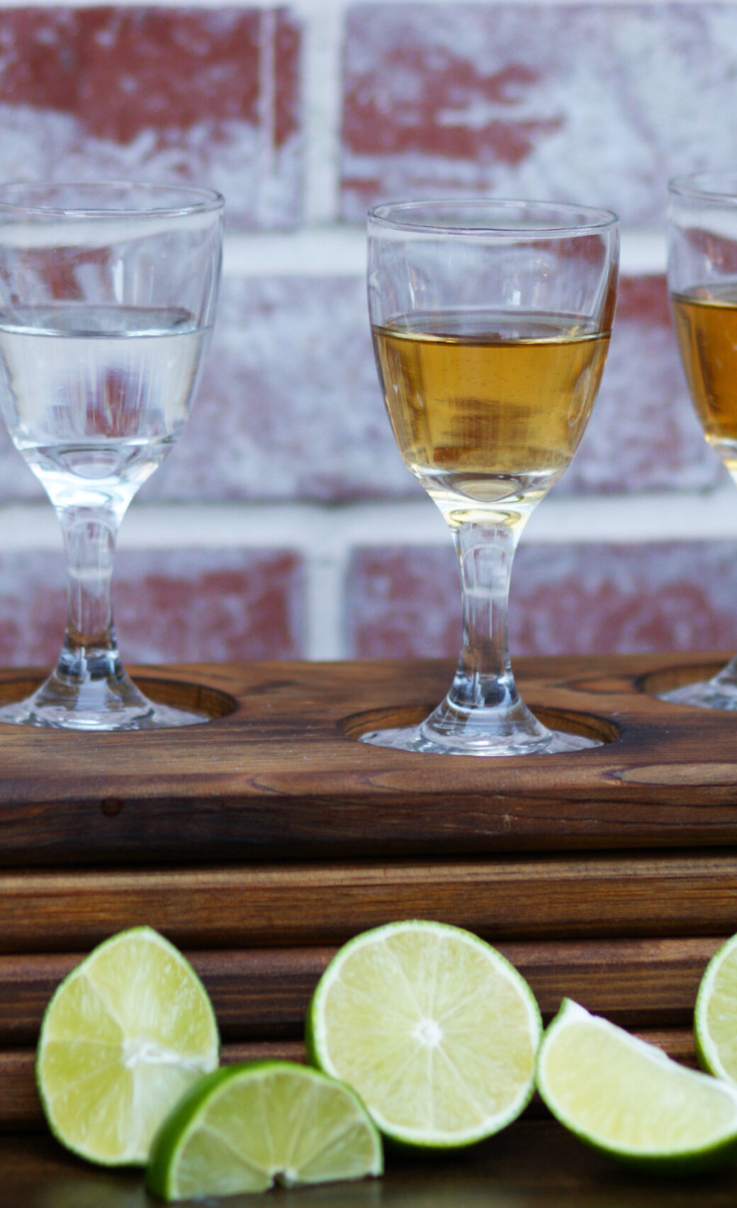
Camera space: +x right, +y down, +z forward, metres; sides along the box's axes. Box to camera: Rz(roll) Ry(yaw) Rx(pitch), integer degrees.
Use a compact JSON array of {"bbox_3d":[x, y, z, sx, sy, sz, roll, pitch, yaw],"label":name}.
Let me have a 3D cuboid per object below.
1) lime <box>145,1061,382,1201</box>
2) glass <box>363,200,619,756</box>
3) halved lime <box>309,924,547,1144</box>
[{"bbox_3d":[-0.025,0.107,1.585,0.050,0.025,0.026,-4,11,-29],"label":"lime"},{"bbox_3d":[0.026,-0.026,1.670,0.056,0.120,0.056,1,10,0],"label":"glass"},{"bbox_3d":[0.010,0.091,1.619,0.049,0.049,0.026,-1,1,-10],"label":"halved lime"}]

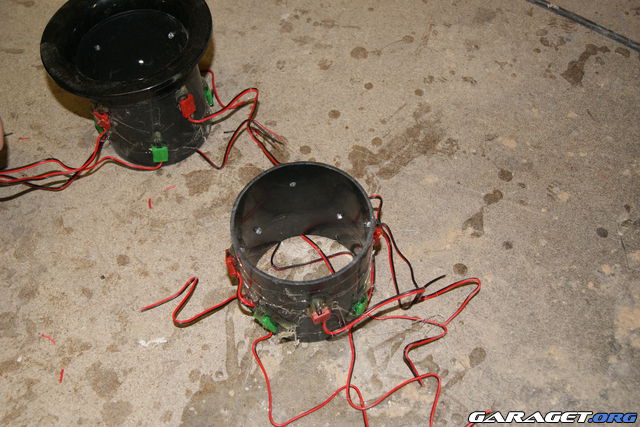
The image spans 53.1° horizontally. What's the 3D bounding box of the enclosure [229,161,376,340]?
[{"bbox_3d":[-0.012,0.033,0.503,0.103,0.108,0.103,-1,59,1],"label":"enclosure"}]

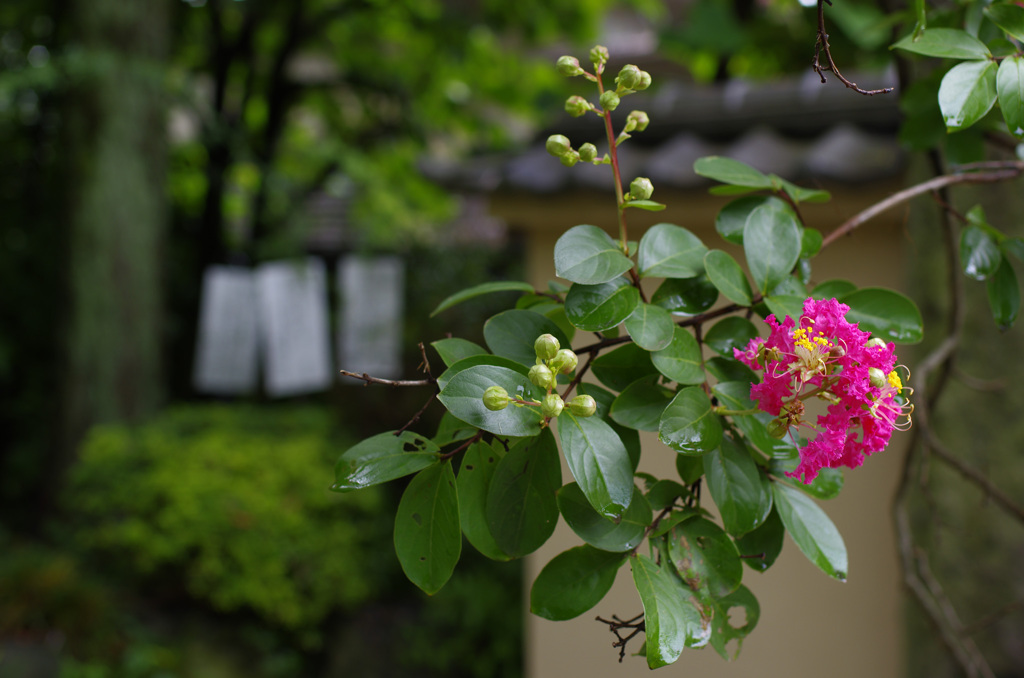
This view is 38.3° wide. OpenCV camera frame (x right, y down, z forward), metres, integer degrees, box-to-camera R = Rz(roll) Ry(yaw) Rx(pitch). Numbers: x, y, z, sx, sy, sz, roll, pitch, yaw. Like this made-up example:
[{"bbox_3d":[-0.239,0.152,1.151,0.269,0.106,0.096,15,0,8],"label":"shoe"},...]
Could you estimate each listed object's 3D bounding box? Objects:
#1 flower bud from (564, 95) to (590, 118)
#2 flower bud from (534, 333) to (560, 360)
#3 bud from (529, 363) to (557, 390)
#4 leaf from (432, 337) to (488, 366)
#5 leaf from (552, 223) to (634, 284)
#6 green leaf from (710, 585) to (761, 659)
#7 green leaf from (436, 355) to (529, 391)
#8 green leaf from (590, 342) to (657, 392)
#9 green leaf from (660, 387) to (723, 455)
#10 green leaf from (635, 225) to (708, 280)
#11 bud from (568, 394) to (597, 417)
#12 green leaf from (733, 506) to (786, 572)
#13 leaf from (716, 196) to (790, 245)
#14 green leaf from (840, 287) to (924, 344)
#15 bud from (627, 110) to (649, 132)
[{"bbox_3d":[0.026,-0.091,0.580,0.009,0.009,0.009,7,0,-32],"label":"flower bud"},{"bbox_3d":[0.013,0.003,0.541,0.009,0.010,0.009,-6,24,2],"label":"flower bud"},{"bbox_3d":[0.013,0.016,0.644,0.011,0.011,0.012,2,6,17],"label":"bud"},{"bbox_3d":[-0.015,0.010,0.568,0.035,0.018,0.007,30,-20,-8],"label":"leaf"},{"bbox_3d":[0.031,-0.031,0.541,0.035,0.022,0.008,-5,-36,-31],"label":"leaf"},{"bbox_3d":[0.100,0.128,0.669,0.026,0.035,0.007,7,-13,-10],"label":"green leaf"},{"bbox_3d":[-0.011,0.023,0.664,0.051,0.031,0.009,18,-26,-6],"label":"green leaf"},{"bbox_3d":[0.056,0.013,0.700,0.045,0.030,0.009,3,-21,-6],"label":"green leaf"},{"bbox_3d":[0.081,0.037,0.669,0.035,0.009,0.029,-28,49,-30],"label":"green leaf"},{"bbox_3d":[0.071,-0.039,0.653,0.034,0.027,0.007,-23,-28,-13],"label":"green leaf"},{"bbox_3d":[0.026,0.024,0.535,0.011,0.008,0.008,2,1,21],"label":"bud"},{"bbox_3d":[0.095,0.071,0.562,0.019,0.037,0.007,4,-8,7],"label":"green leaf"},{"bbox_3d":[0.102,-0.051,0.620,0.038,0.021,0.006,-15,-33,-18],"label":"leaf"},{"bbox_3d":[0.152,-0.010,0.620,0.042,0.025,0.006,17,-25,17],"label":"green leaf"},{"bbox_3d":[0.056,-0.097,0.655,0.009,0.011,0.009,28,6,0],"label":"bud"}]

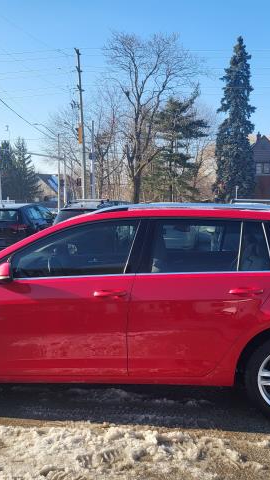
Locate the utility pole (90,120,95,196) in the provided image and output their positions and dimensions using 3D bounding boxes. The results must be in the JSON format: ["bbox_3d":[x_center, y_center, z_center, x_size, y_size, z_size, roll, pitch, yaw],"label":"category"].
[{"bbox_3d":[-2.547,-4.024,28.762,0.300,6.085,0.300,0,5,0],"label":"utility pole"}]

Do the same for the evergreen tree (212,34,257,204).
[{"bbox_3d":[9.657,-10.686,46.617,4.200,17.620,4.200,0,4,0],"label":"evergreen tree"}]

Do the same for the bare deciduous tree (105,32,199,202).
[{"bbox_3d":[1.396,-8.811,37.384,7.273,14.181,7.273,0,5,0],"label":"bare deciduous tree"}]

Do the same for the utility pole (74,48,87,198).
[{"bbox_3d":[-3.571,-7.049,32.518,0.600,11.463,0.450,-1,5,0],"label":"utility pole"}]

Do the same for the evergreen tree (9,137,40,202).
[{"bbox_3d":[-15.606,-8.899,68.393,4.400,11.230,4.400,0,4,0],"label":"evergreen tree"}]

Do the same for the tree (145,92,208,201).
[{"bbox_3d":[3.533,-7.148,40.536,5.288,10.347,5.288,0,5,0],"label":"tree"}]

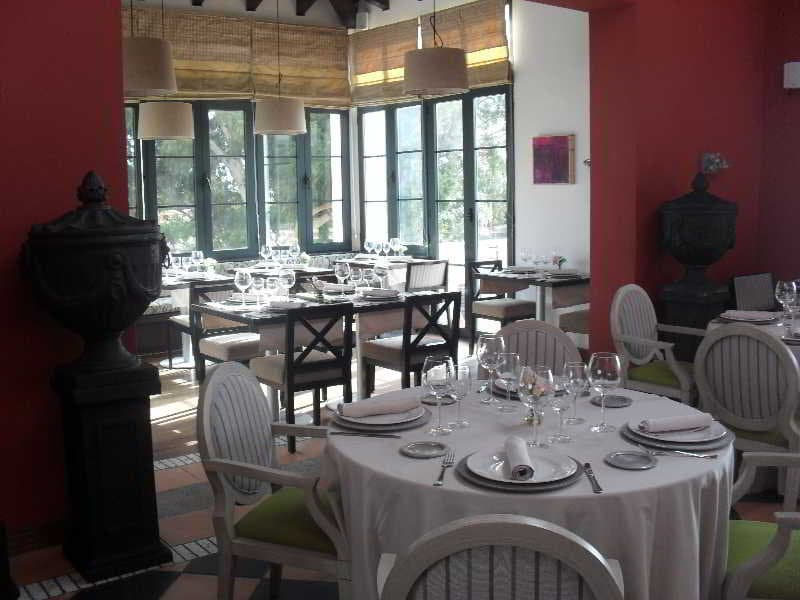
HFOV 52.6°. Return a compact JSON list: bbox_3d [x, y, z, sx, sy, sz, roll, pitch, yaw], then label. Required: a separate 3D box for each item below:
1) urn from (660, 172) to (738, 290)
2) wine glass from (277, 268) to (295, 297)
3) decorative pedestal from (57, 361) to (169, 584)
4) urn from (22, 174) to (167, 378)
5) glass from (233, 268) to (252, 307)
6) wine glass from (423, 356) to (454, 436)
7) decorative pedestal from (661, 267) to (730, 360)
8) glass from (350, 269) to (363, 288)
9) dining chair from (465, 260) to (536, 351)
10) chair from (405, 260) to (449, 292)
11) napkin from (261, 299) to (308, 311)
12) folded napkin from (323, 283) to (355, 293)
[{"bbox_3d":[1.981,-0.461,5.366,0.525,0.760,0.525,-7,9,-35],"label":"urn"},{"bbox_3d":[-0.747,-0.089,5.343,0.100,0.214,0.100,-1,8,0],"label":"wine glass"},{"bbox_3d":[-1.178,0.673,3.325,0.325,0.825,0.325,-7,9,-35],"label":"decorative pedestal"},{"bbox_3d":[-1.195,-0.117,3.218,0.560,0.771,0.560,-7,9,-35],"label":"urn"},{"bbox_3d":[-1.048,-0.080,5.390,0.107,0.228,0.107,-1,8,0],"label":"glass"},{"bbox_3d":[0.117,0.291,2.472,0.095,0.226,0.095,-1,8,0],"label":"wine glass"},{"bbox_3d":[1.995,0.307,5.470,0.330,0.790,0.330,-7,9,-35],"label":"decorative pedestal"},{"bbox_3d":[-0.311,-0.134,5.748,0.072,0.176,0.072,-1,8,0],"label":"glass"},{"bbox_3d":[0.921,0.084,7.158,0.450,0.820,0.520,-7,9,-35],"label":"dining chair"},{"bbox_3d":[0.098,0.072,7.293,0.440,0.840,0.540,-7,9,-35],"label":"chair"},{"bbox_3d":[-0.699,0.027,4.898,0.270,0.055,0.070,-5,8,-25],"label":"napkin"},{"bbox_3d":[-0.443,-0.087,5.866,0.260,0.045,0.060,4,9,32],"label":"folded napkin"}]

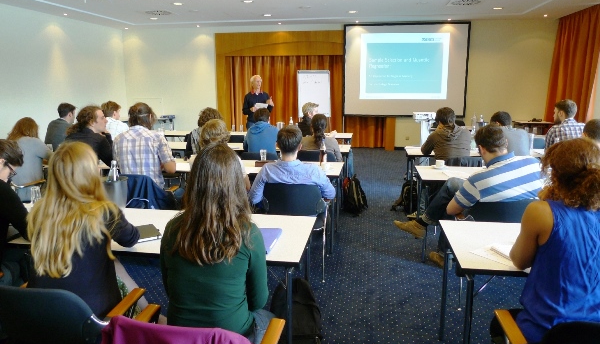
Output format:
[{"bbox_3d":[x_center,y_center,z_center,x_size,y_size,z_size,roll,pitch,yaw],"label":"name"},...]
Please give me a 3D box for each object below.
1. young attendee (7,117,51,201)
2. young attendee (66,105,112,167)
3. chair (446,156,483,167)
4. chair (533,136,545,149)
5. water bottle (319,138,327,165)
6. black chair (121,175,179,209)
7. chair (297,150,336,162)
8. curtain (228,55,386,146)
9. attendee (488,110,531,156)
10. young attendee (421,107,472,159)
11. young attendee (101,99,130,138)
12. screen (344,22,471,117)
[{"bbox_3d":[-2.338,0.117,3.889,0.510,1.265,0.755,3,12,14],"label":"young attendee"},{"bbox_3d":[-1.913,0.055,3.994,0.500,1.300,0.800,6,13,27],"label":"young attendee"},{"bbox_3d":[1.668,0.210,4.373,0.550,0.800,0.580,2,12,10],"label":"chair"},{"bbox_3d":[3.177,-0.064,5.653,0.560,0.840,0.560,2,12,9],"label":"chair"},{"bbox_3d":[0.220,-0.199,4.096,0.077,0.280,0.077,2,12,9],"label":"water bottle"},{"bbox_3d":[-1.223,0.381,3.630,0.550,0.800,0.580,2,12,14],"label":"black chair"},{"bbox_3d":[0.210,0.130,4.777,0.570,0.840,0.570,2,12,9],"label":"chair"},{"bbox_3d":[0.067,-1.708,10.229,3.998,2.264,0.204,2,12,9],"label":"curtain"},{"bbox_3d":[2.180,-0.051,4.606,0.520,1.250,0.750,0,12,0],"label":"attendee"},{"bbox_3d":[1.587,-0.076,4.662,0.530,1.280,0.760,1,12,5],"label":"young attendee"},{"bbox_3d":[-2.203,-0.208,5.214,0.510,1.367,0.734,4,12,21],"label":"young attendee"},{"bbox_3d":[2.338,-2.249,9.280,2.680,2.040,0.050,2,12,9],"label":"screen"}]

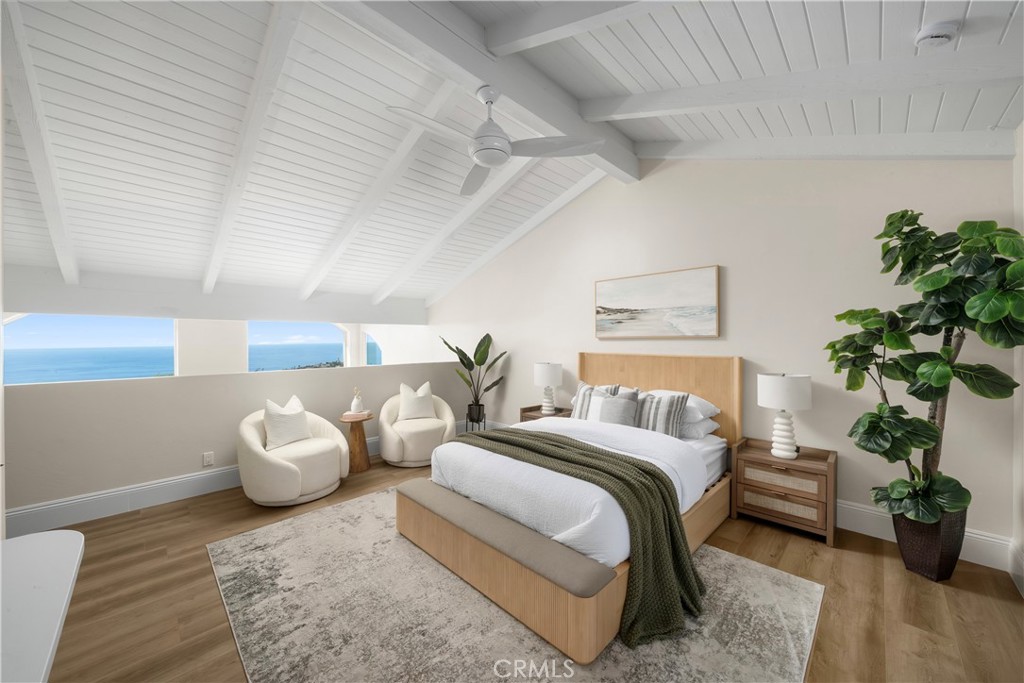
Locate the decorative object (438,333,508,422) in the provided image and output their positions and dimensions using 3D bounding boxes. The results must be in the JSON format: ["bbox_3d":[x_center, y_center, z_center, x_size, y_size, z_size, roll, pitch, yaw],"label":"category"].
[{"bbox_3d":[-0.533,0.499,5.124,0.880,1.261,0.620,0,0,-12],"label":"decorative object"}]

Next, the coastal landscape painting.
[{"bbox_3d":[1.424,-0.365,3.792,1.274,0.647,0.042,0,0,45],"label":"coastal landscape painting"}]

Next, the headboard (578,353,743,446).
[{"bbox_3d":[1.400,0.773,3.742,1.600,1.280,0.150,0,1,43],"label":"headboard"}]

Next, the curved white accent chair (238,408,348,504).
[{"bbox_3d":[-2.050,1.045,3.544,0.870,0.770,0.900,0,0,20],"label":"curved white accent chair"}]

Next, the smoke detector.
[{"bbox_3d":[1.873,-1.357,1.624,0.140,0.050,0.140,0,19,-45],"label":"smoke detector"}]

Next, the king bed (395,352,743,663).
[{"bbox_3d":[0.573,0.766,2.982,1.757,1.268,2.356,0,0,45],"label":"king bed"}]

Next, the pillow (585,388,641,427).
[{"bbox_3d":[0.931,0.635,3.399,0.470,0.440,0.160,0,-25,43],"label":"pillow"}]

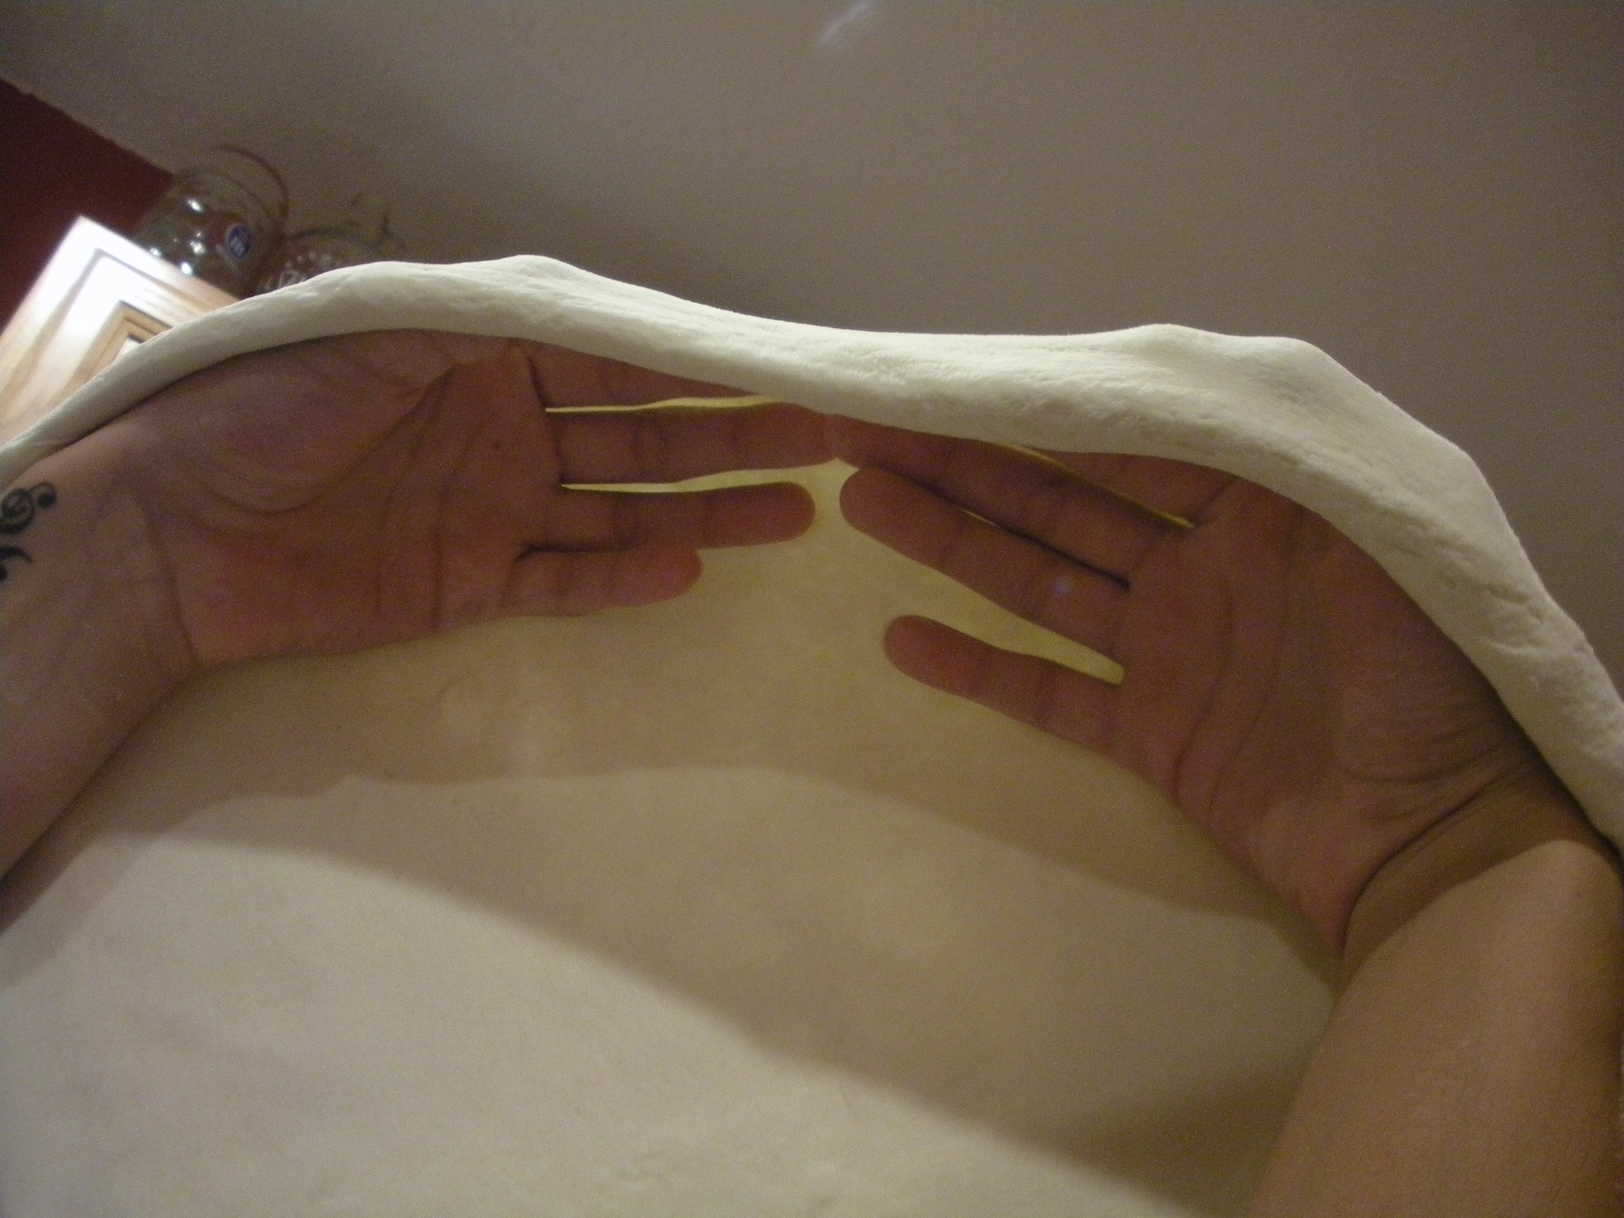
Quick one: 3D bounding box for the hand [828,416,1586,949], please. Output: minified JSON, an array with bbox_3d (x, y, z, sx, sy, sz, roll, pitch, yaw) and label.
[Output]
[{"bbox_3d":[0.084,-0.005,0.377,0.171,0.057,0.091,35,-80,10],"label":"hand"}]

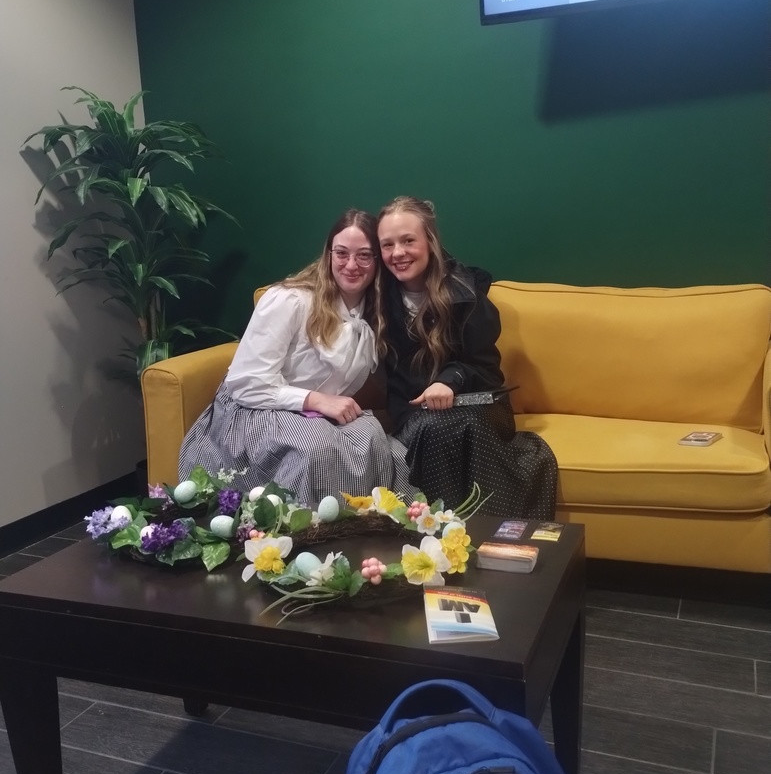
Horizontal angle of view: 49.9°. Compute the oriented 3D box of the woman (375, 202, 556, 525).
[{"bbox_3d":[0.212,0.016,2.363,0.540,1.120,0.680,-1,10,10],"label":"woman"}]

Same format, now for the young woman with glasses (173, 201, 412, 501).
[{"bbox_3d":[-0.230,0.011,2.549,0.630,1.090,0.700,-3,10,-2],"label":"young woman with glasses"}]

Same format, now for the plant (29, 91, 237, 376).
[{"bbox_3d":[-0.830,-0.277,3.010,0.620,1.550,0.680,2,11,23],"label":"plant"}]

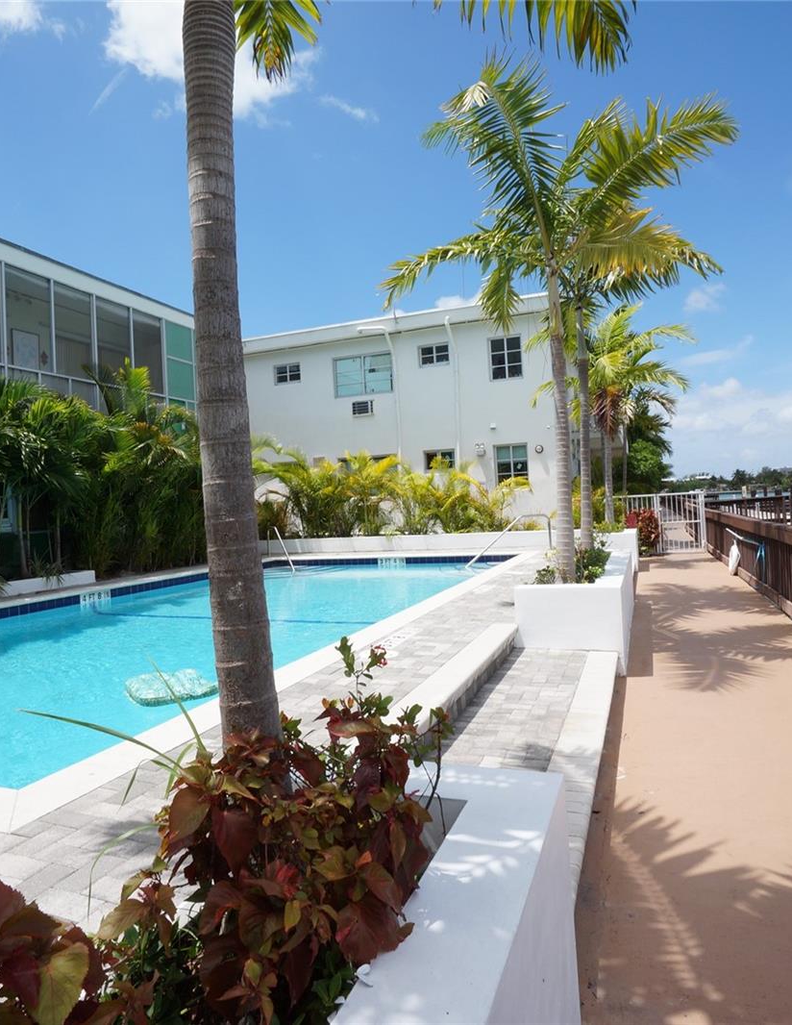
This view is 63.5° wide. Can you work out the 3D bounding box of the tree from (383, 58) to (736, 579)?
[{"bbox_3d":[1.649,-1.825,6.306,3.250,5.050,2.900,-2,0,22],"label":"tree"}]

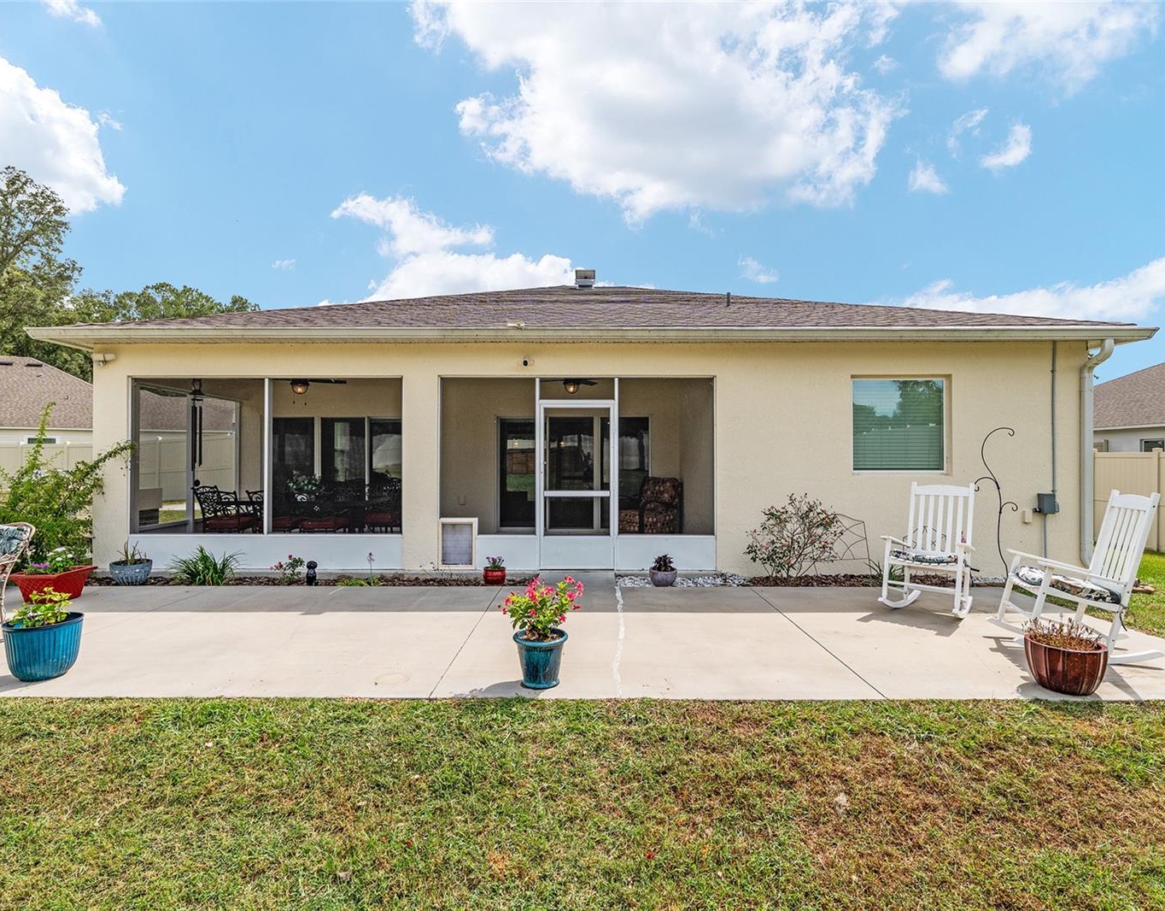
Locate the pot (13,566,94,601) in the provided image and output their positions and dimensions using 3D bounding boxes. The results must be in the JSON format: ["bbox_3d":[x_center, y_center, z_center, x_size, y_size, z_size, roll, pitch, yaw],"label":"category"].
[{"bbox_3d":[-5.220,1.275,6.010,0.470,0.290,0.470,0,0,0],"label":"pot"}]

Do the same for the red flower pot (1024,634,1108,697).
[{"bbox_3d":[2.968,1.277,3.724,0.405,0.285,0.405,0,0,0],"label":"red flower pot"}]

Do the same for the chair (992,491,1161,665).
[{"bbox_3d":[3.504,0.837,4.360,0.890,1.165,0.650,0,0,17],"label":"chair"}]

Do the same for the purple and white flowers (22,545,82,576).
[{"bbox_3d":[-5.110,1.020,5.870,0.430,0.260,0.400,0,0,0],"label":"purple and white flowers"}]

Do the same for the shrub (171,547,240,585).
[{"bbox_3d":[-4.270,1.225,6.850,0.680,0.390,0.540,0,0,0],"label":"shrub"}]

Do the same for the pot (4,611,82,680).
[{"bbox_3d":[-3.490,1.242,3.940,0.405,0.355,0.405,0,0,0],"label":"pot"}]

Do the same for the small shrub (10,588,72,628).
[{"bbox_3d":[-3.500,0.972,3.930,0.300,0.235,0.290,0,0,0],"label":"small shrub"}]

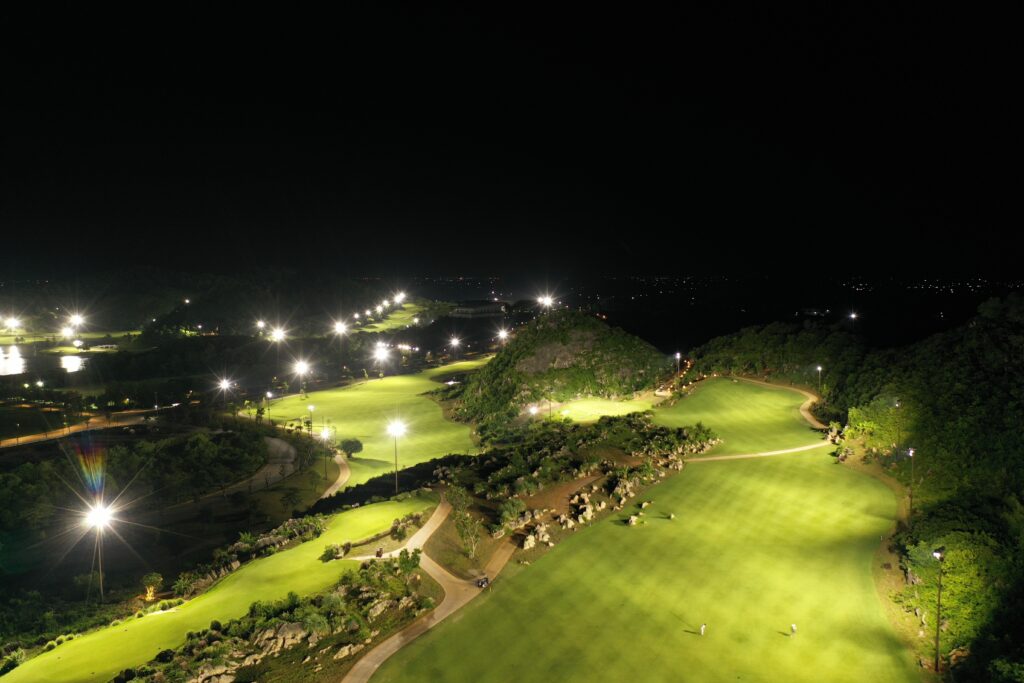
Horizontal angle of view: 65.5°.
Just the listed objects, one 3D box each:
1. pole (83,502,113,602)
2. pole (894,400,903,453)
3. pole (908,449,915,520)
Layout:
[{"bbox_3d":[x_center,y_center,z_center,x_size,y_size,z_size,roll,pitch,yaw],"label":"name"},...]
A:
[{"bbox_3d":[-68.850,35.920,133.210,1.300,16.000,2.200,4,7,41],"label":"pole"},{"bbox_3d":[109.320,24.540,224.460,1.300,16.000,2.200,2,6,23],"label":"pole"},{"bbox_3d":[83.800,30.040,166.530,1.300,16.000,2.200,2,6,23],"label":"pole"}]

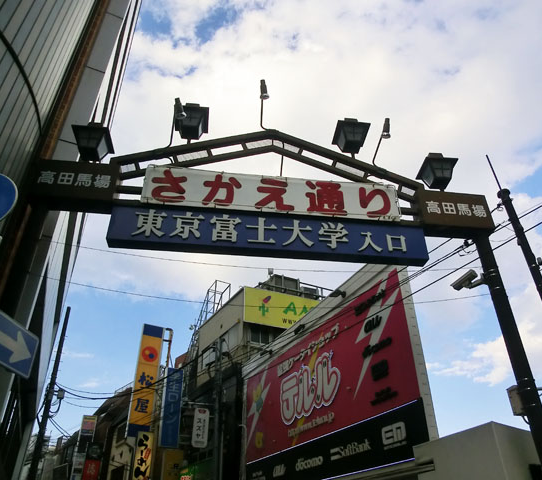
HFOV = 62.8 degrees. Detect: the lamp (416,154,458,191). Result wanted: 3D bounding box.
[{"bbox_3d":[1.996,-0.812,5.307,0.385,0.464,0.385,1,-33,-3],"label":"lamp"}]

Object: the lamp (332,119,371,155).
[{"bbox_3d":[0.989,-1.274,5.442,0.392,0.457,0.392,2,-33,-4],"label":"lamp"}]

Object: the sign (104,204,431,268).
[{"bbox_3d":[0.027,-0.021,4.438,3.146,0.374,0.155,4,-33,-7],"label":"sign"}]

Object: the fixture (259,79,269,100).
[{"bbox_3d":[-0.082,-1.869,5.479,0.113,0.300,0.124,0,-33,-9],"label":"fixture"}]

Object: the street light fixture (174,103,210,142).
[{"bbox_3d":[-0.929,-1.391,5.204,0.392,0.464,0.392,3,-33,-6],"label":"street light fixture"}]

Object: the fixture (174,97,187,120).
[{"bbox_3d":[-1.047,-1.528,5.101,0.106,0.266,0.116,-10,-30,-15],"label":"fixture"}]

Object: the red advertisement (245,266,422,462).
[{"bbox_3d":[0.943,4.168,12.556,0.150,2.798,9.440,12,-35,-19],"label":"red advertisement"}]

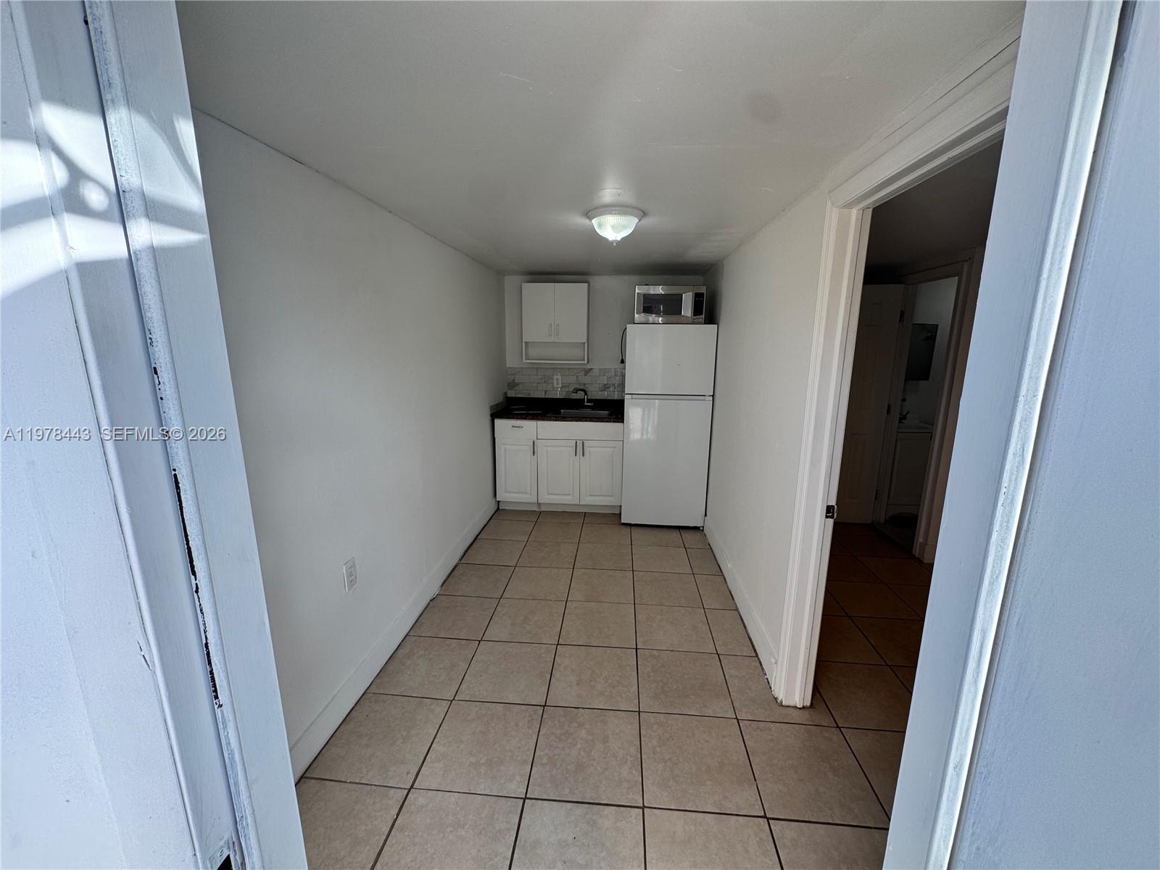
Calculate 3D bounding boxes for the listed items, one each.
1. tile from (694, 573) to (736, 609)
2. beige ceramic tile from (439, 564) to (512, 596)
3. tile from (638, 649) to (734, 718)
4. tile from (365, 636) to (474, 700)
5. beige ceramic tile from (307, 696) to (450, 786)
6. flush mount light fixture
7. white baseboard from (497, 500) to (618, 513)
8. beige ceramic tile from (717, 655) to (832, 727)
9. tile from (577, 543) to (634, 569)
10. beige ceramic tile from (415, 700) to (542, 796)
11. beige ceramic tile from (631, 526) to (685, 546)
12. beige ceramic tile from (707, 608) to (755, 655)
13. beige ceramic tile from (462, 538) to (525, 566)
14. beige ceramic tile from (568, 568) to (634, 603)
[{"bbox_3d":[0.857,0.999,2.994,0.188,0.010,0.409,1,12,5],"label":"tile"},{"bbox_3d":[-0.678,0.968,3.114,0.407,0.012,0.407,1,12,5],"label":"beige ceramic tile"},{"bbox_3d":[0.481,1.163,2.208,0.407,0.010,0.409,1,12,5],"label":"tile"},{"bbox_3d":[-0.751,1.143,2.312,0.407,0.012,0.407,1,12,5],"label":"tile"},{"bbox_3d":[-0.790,1.228,1.909,0.407,0.010,0.409,1,12,5],"label":"beige ceramic tile"},{"bbox_3d":[0.167,-0.960,2.199,0.272,0.134,0.272,1,12,5],"label":"flush mount light fixture"},{"bbox_3d":[-0.189,0.654,4.289,1.105,0.100,0.016,1,12,5],"label":"white baseboard"},{"bbox_3d":[0.904,1.185,2.199,0.413,0.010,0.413,1,12,5],"label":"beige ceramic tile"},{"bbox_3d":[0.183,0.909,3.493,0.413,0.010,0.413,1,12,5],"label":"tile"},{"bbox_3d":[-0.379,1.235,1.873,0.407,0.010,0.409,1,12,5],"label":"beige ceramic tile"},{"bbox_3d":[0.629,0.824,3.834,0.407,0.010,0.409,1,12,5],"label":"beige ceramic tile"},{"bbox_3d":[0.820,1.083,2.588,0.188,0.010,0.409,1,12,5],"label":"beige ceramic tile"},{"bbox_3d":[-0.650,0.895,3.566,0.413,0.010,0.413,1,12,5],"label":"beige ceramic tile"},{"bbox_3d":[0.143,0.987,3.057,0.407,0.010,0.409,1,12,5],"label":"beige ceramic tile"}]

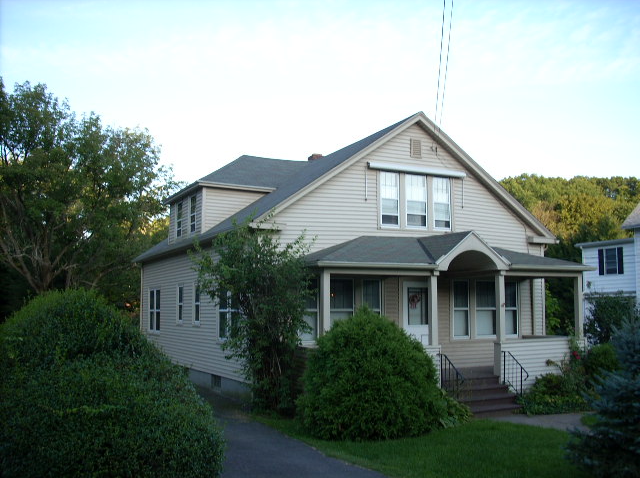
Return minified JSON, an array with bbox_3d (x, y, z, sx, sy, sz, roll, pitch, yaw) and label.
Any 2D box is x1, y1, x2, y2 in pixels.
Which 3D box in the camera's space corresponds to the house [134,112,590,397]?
[{"bbox_3d":[0.254,0.859,21.560,9.192,7.160,14.031,3,-7,-27],"label":"house"}]

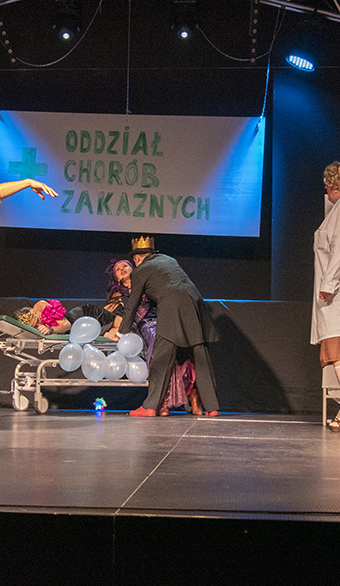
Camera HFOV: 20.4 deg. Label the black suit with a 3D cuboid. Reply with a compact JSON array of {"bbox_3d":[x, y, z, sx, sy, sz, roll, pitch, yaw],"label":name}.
[{"bbox_3d":[-0.003,0.255,7.285,0.720,1.380,0.620,-1,-3,31],"label":"black suit"}]

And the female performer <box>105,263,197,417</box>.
[{"bbox_3d":[-0.122,0.328,7.481,0.650,1.250,0.700,2,-3,-27],"label":"female performer"}]

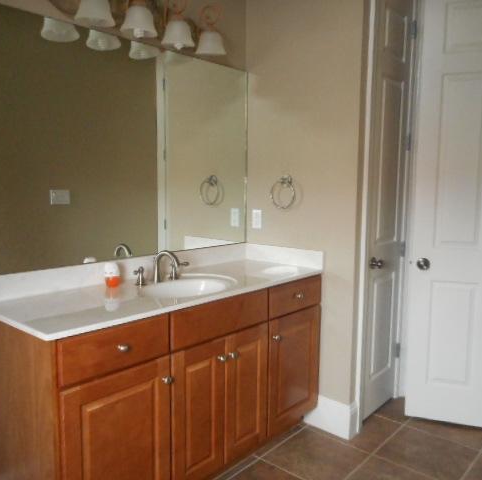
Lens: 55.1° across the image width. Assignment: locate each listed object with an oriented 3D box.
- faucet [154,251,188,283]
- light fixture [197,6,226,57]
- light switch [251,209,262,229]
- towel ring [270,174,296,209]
[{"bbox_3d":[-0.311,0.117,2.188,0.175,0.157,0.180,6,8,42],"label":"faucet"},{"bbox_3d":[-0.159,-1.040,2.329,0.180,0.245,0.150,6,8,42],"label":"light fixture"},{"bbox_3d":[0.104,-0.125,2.791,0.070,0.113,0.014,6,8,42],"label":"light switch"},{"bbox_3d":[0.255,-0.266,2.596,0.163,0.192,0.074,6,8,42],"label":"towel ring"}]

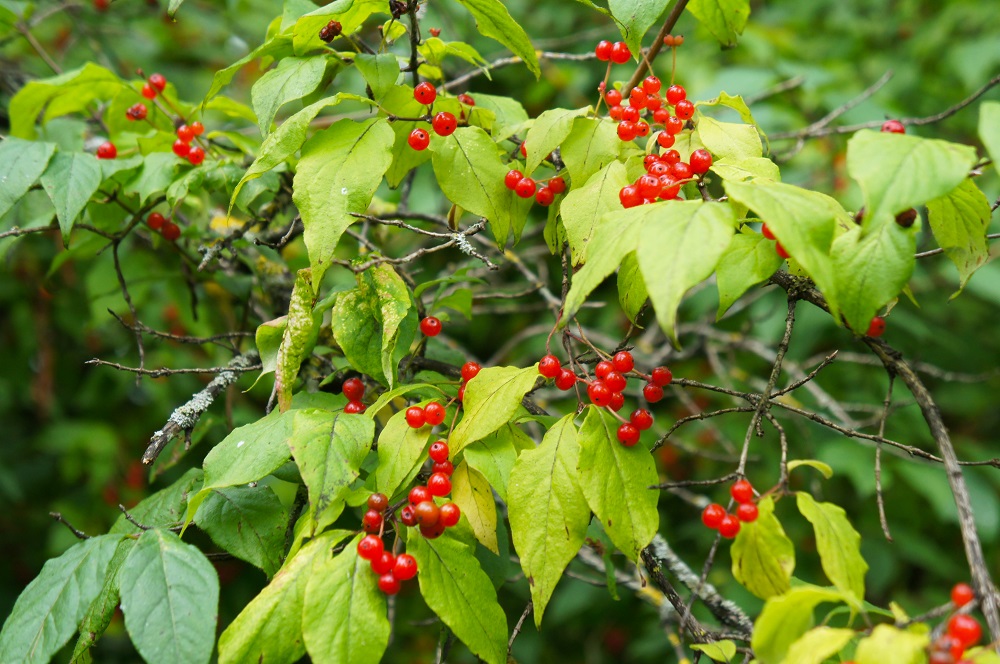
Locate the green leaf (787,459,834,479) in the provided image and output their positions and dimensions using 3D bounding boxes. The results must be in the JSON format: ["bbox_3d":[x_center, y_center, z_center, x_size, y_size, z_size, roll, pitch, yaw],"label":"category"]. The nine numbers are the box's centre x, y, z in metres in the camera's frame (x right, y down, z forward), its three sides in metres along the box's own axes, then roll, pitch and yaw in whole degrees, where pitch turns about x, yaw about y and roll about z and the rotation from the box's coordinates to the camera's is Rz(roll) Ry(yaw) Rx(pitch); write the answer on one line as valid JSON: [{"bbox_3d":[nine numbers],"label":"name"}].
[{"bbox_3d":[0.108,0.047,0.790,0.017,0.006,0.011,8,12,11],"label":"green leaf"}]

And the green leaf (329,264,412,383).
[{"bbox_3d":[-0.048,-0.003,0.850,0.029,0.048,0.014,-12,-12,0],"label":"green leaf"}]

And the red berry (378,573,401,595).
[{"bbox_3d":[-0.040,0.091,0.825,0.008,0.008,0.008,0,8,0],"label":"red berry"}]

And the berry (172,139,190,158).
[{"bbox_3d":[-0.133,-0.077,0.950,0.008,0.008,0.008,0,10,0],"label":"berry"}]

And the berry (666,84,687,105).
[{"bbox_3d":[0.067,-0.090,0.860,0.008,0.008,0.008,0,8,0],"label":"berry"}]

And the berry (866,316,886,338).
[{"bbox_3d":[0.144,-0.002,0.870,0.008,0.008,0.008,0,8,0],"label":"berry"}]

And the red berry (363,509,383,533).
[{"bbox_3d":[-0.045,0.067,0.805,0.007,0.008,0.007,0,10,0],"label":"red berry"}]

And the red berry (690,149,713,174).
[{"bbox_3d":[0.071,-0.060,0.800,0.008,0.008,0.008,0,7,0],"label":"red berry"}]

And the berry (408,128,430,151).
[{"bbox_3d":[-0.028,-0.068,0.800,0.008,0.008,0.008,0,10,0],"label":"berry"}]

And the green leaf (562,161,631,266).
[{"bbox_3d":[0.035,-0.043,0.840,0.024,0.046,0.011,12,-21,15],"label":"green leaf"}]

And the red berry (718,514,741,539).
[{"bbox_3d":[0.084,0.071,0.830,0.008,0.008,0.008,0,8,0],"label":"red berry"}]

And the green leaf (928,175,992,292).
[{"bbox_3d":[0.173,-0.037,0.858,0.025,0.049,0.011,-4,-18,0],"label":"green leaf"}]

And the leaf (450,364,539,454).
[{"bbox_3d":[-0.002,0.026,0.770,0.045,0.018,0.008,-45,0,-25],"label":"leaf"}]

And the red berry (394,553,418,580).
[{"bbox_3d":[-0.033,0.083,0.800,0.009,0.009,0.009,0,10,0],"label":"red berry"}]

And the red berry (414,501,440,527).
[{"bbox_3d":[-0.024,0.060,0.750,0.009,0.009,0.009,0,8,0],"label":"red berry"}]

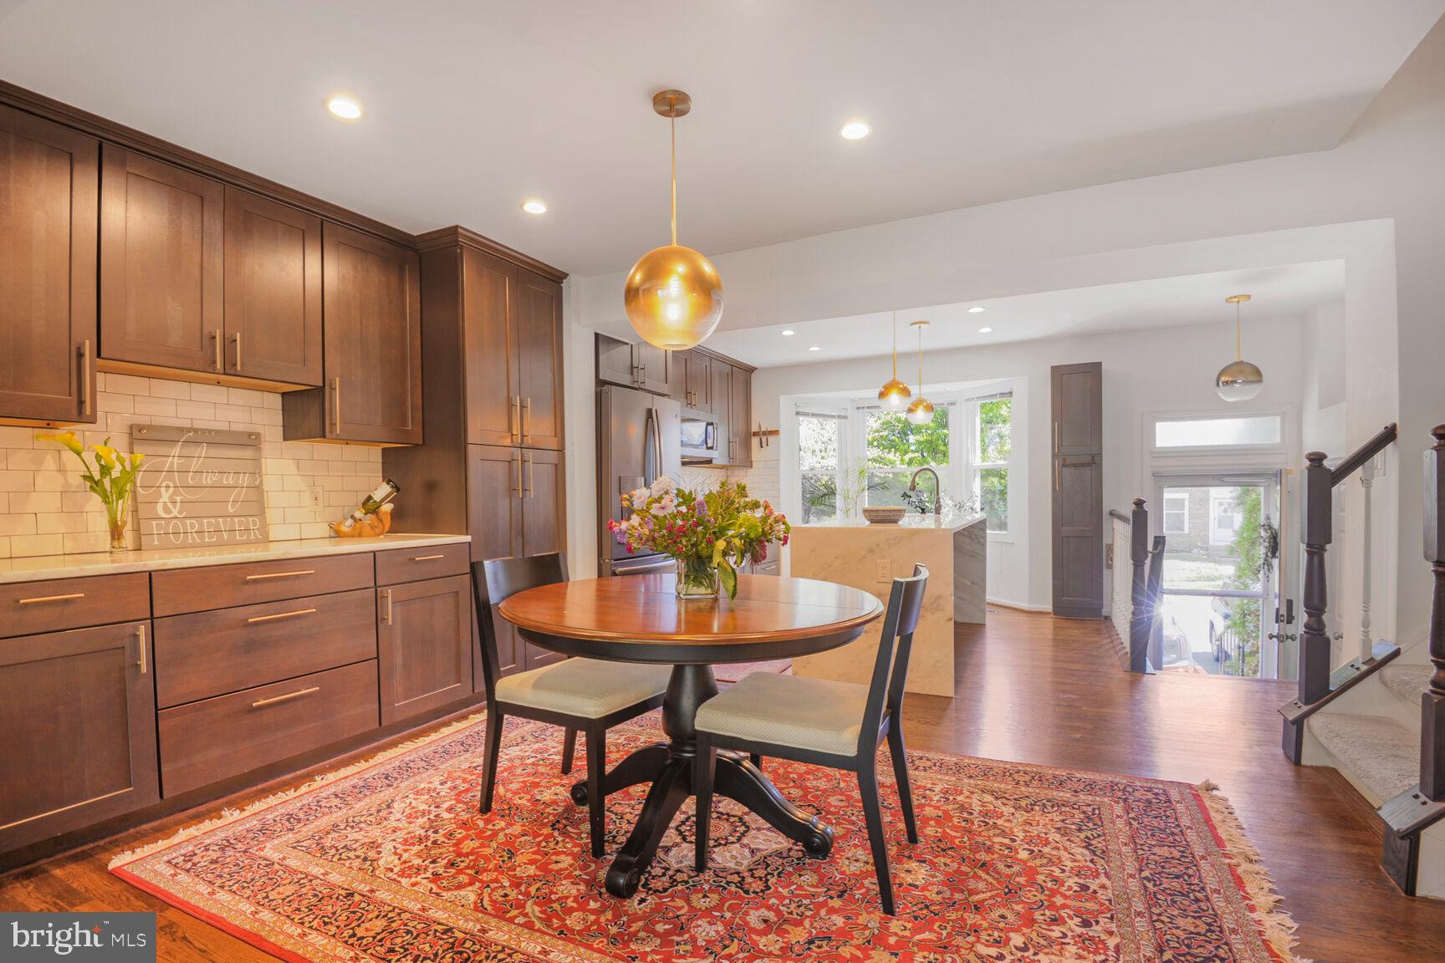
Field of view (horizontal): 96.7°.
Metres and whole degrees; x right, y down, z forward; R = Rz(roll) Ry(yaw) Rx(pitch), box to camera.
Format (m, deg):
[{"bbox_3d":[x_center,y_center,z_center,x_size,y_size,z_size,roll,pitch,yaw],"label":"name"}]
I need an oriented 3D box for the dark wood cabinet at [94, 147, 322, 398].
[{"bbox_3d":[-2.125,-0.800,2.635,0.330,0.770,0.765,0,0,27],"label":"dark wood cabinet"}]

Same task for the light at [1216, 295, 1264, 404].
[{"bbox_3d":[3.717,-0.936,4.607,0.280,0.770,0.280,-1,-1,27],"label":"light"}]

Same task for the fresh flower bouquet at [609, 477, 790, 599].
[{"bbox_3d":[-0.080,0.193,2.230,0.600,0.420,0.500,0,0,0],"label":"fresh flower bouquet"}]

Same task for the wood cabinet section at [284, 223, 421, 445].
[{"bbox_3d":[-1.835,-0.690,3.213,0.328,1.000,0.505,-1,-1,28],"label":"wood cabinet section"}]

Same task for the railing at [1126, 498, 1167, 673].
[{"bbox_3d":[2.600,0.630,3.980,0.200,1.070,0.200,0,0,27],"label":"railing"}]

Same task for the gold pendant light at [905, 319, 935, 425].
[{"bbox_3d":[1.594,-0.878,5.216,0.220,0.840,0.220,-1,-1,27],"label":"gold pendant light"}]

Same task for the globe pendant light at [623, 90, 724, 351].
[{"bbox_3d":[-0.167,-0.865,2.155,0.325,0.830,0.325,0,0,0],"label":"globe pendant light"}]

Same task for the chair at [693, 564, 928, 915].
[{"bbox_3d":[0.289,0.708,1.956,0.600,0.890,0.490,-1,0,24],"label":"chair"}]

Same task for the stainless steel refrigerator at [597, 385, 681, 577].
[{"bbox_3d":[-0.820,0.280,4.790,0.730,1.780,0.900,0,0,27],"label":"stainless steel refrigerator"}]

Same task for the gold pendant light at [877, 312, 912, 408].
[{"bbox_3d":[1.155,-0.870,4.300,0.215,0.780,0.215,0,0,27],"label":"gold pendant light"}]

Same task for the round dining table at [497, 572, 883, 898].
[{"bbox_3d":[-0.105,0.780,2.160,1.220,0.770,1.220,0,0,0],"label":"round dining table"}]

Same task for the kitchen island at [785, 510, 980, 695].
[{"bbox_3d":[1.280,0.723,4.585,0.950,0.914,2.000,-1,-1,27],"label":"kitchen island"}]

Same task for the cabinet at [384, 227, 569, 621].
[{"bbox_3d":[-1.400,-0.039,3.722,0.640,2.470,0.770,-1,-1,27],"label":"cabinet"}]

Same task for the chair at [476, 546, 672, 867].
[{"bbox_3d":[-0.505,0.725,2.280,0.580,0.880,0.460,0,0,32],"label":"chair"}]

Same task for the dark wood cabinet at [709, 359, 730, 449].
[{"bbox_3d":[-0.138,-0.702,6.585,0.330,1.060,0.470,-1,-1,27],"label":"dark wood cabinet"}]

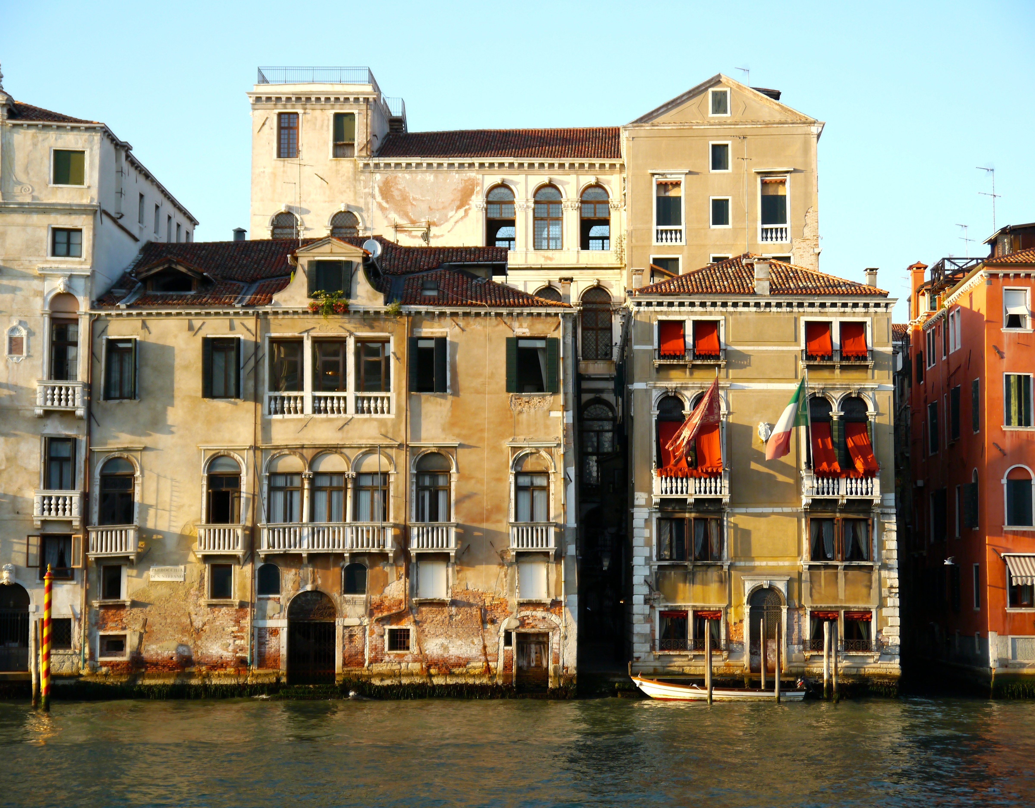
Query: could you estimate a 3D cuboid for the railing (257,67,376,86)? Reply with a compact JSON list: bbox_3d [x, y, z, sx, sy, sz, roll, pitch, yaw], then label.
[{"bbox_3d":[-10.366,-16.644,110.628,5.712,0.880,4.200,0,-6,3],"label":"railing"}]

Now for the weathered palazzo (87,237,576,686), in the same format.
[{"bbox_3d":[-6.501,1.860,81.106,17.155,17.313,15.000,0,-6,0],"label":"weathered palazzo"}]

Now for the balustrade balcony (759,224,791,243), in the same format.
[{"bbox_3d":[12.157,-8.024,99.927,1.475,0.885,0.300,0,-6,4],"label":"balustrade balcony"}]

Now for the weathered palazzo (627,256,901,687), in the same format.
[{"bbox_3d":[8.923,2.600,82.892,9.897,16.760,11.500,0,-6,-1],"label":"weathered palazzo"}]

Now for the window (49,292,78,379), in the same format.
[{"bbox_3d":[-16.623,-2.238,77.508,1.083,3.656,0.300,1,-6,-11],"label":"window"}]

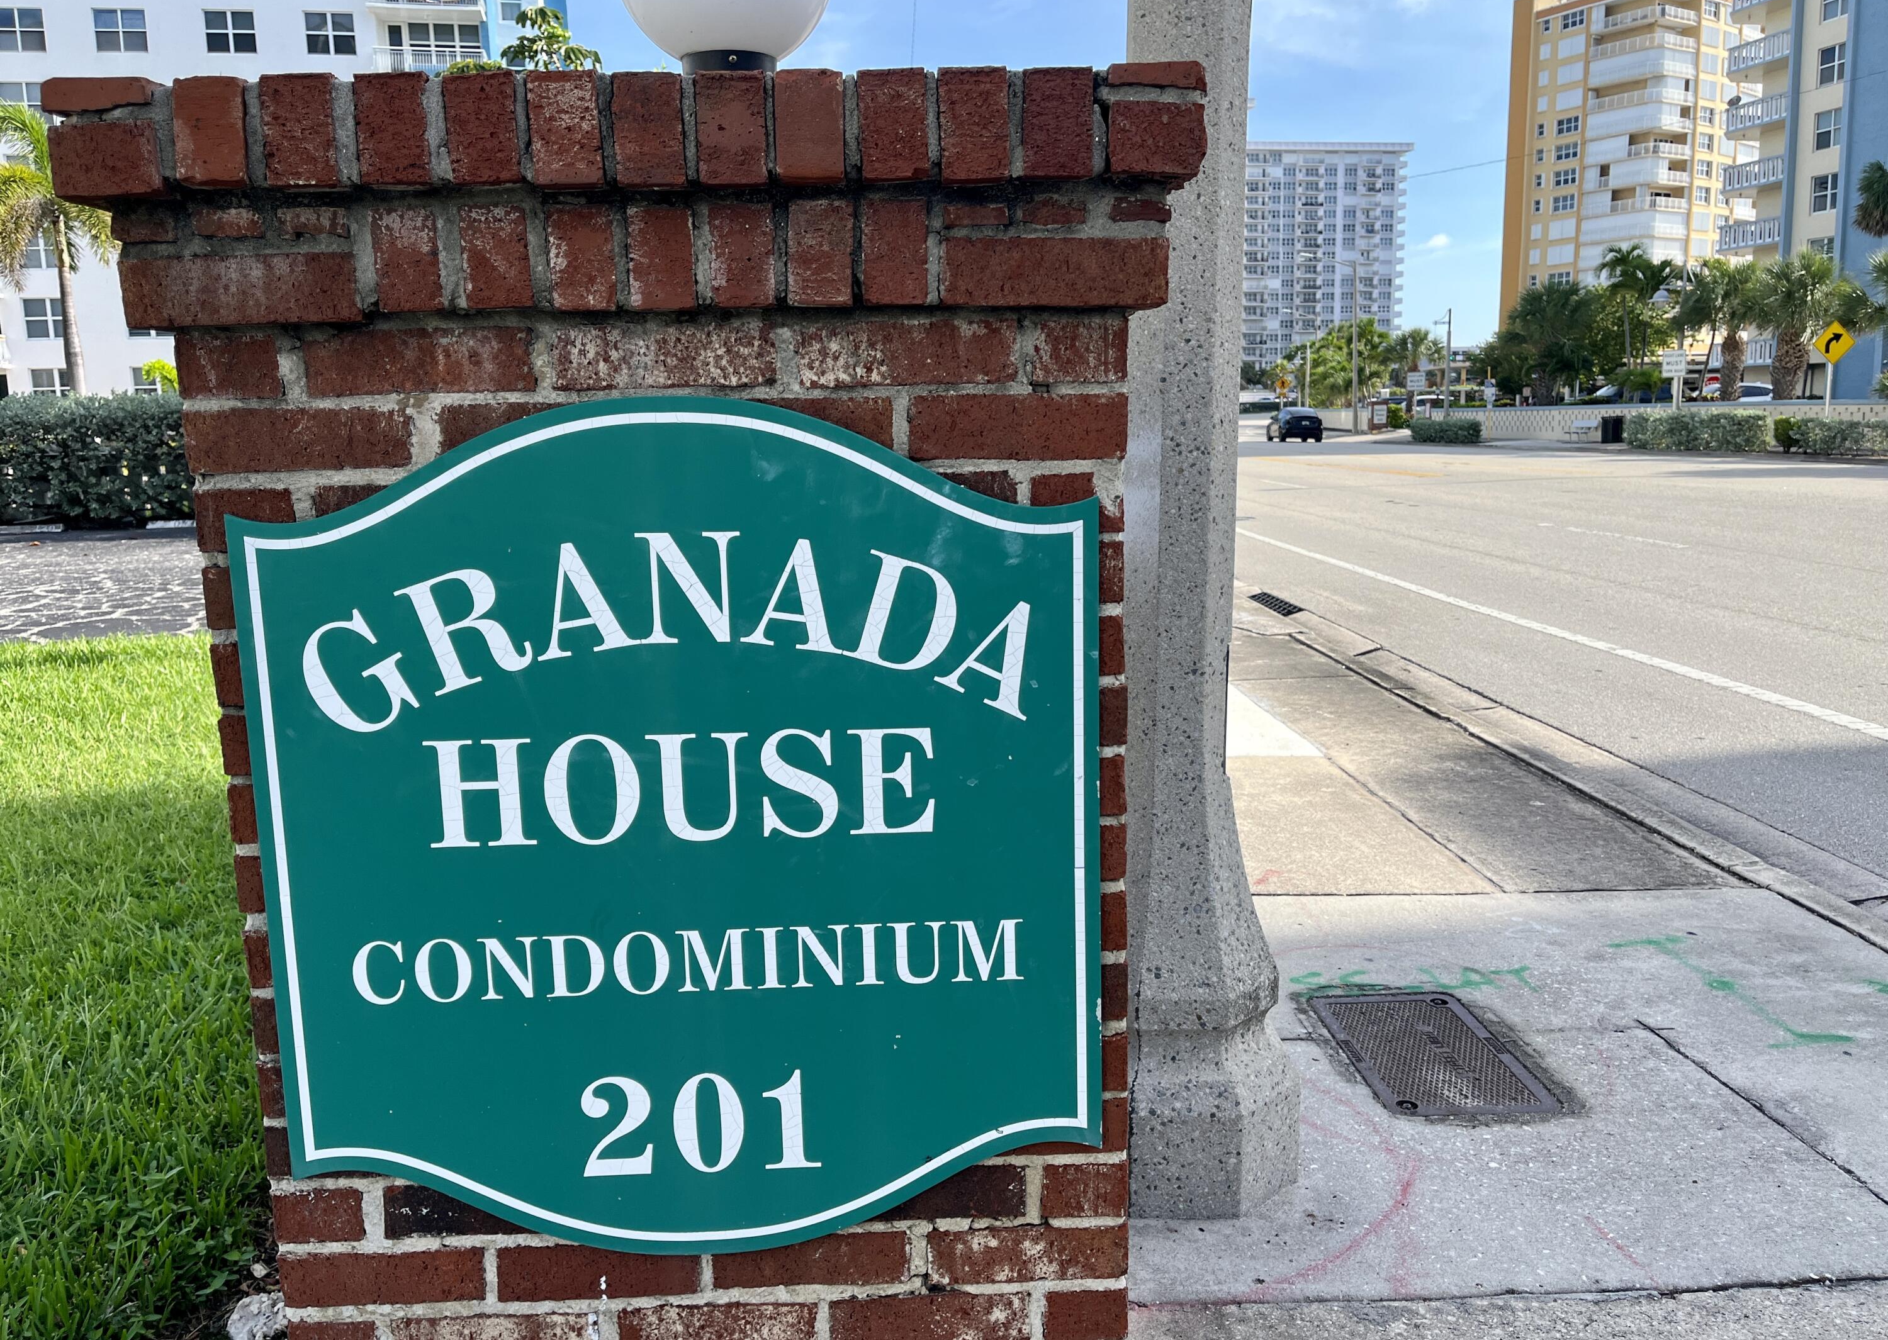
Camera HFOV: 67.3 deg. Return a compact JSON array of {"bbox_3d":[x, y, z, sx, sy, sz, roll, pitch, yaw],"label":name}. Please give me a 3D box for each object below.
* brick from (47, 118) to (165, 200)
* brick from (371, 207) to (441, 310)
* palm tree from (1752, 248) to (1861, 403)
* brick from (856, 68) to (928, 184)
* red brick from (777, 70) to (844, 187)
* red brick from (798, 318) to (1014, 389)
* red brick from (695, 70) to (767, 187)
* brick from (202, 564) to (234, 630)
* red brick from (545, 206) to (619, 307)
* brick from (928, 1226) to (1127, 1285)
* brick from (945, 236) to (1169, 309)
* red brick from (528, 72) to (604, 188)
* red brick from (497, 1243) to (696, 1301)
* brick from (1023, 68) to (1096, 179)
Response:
[{"bbox_3d":[-0.705,-0.443,1.284,0.089,0.058,0.198,-2,9,-1],"label":"brick"},{"bbox_3d":[-0.466,-0.371,1.319,0.056,0.087,0.195,-2,10,-1],"label":"brick"},{"bbox_3d":[22.192,-8.368,36.702,2.800,4.835,2.800,4,11,30],"label":"palm tree"},{"bbox_3d":[-0.045,-0.474,1.286,0.057,0.089,0.195,-2,10,-1],"label":"brick"},{"bbox_3d":[-0.116,-0.481,1.309,0.057,0.088,0.201,-1,10,-1],"label":"red brick"},{"bbox_3d":[-0.035,-0.294,1.333,0.193,0.058,0.092,-2,9,-1],"label":"red brick"},{"bbox_3d":[-0.183,-0.478,1.308,0.058,0.091,0.201,-1,10,-1],"label":"red brick"},{"bbox_3d":[-0.581,-0.075,1.357,0.202,0.057,0.095,-2,9,-2],"label":"brick"},{"bbox_3d":[-0.321,-0.379,1.351,0.055,0.087,0.201,-1,10,-1],"label":"red brick"},{"bbox_3d":[0.086,0.593,1.500,0.202,0.058,0.091,-1,10,-1],"label":"brick"},{"bbox_3d":[0.099,-0.362,1.308,0.202,0.057,0.091,-1,10,-1],"label":"brick"},{"bbox_3d":[-0.318,-0.468,1.279,0.058,0.091,0.195,-2,10,-1],"label":"red brick"},{"bbox_3d":[-0.349,0.596,1.468,0.199,0.057,0.092,-2,10,-1],"label":"red brick"},{"bbox_3d":[0.095,-0.483,1.310,0.058,0.092,0.200,-2,9,-2],"label":"brick"}]

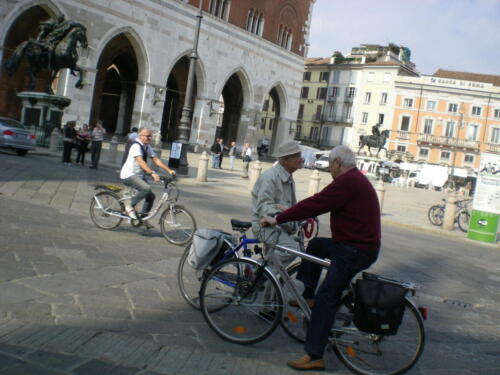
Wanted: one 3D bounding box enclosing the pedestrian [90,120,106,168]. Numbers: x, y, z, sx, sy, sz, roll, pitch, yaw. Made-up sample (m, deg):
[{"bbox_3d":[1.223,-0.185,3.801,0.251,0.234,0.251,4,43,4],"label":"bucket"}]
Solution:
[{"bbox_3d":[-5.430,-1.525,19.700,0.420,1.730,0.520,5,5,-37],"label":"pedestrian"}]

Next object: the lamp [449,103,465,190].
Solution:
[{"bbox_3d":[24.489,-4.855,65.000,0.800,10.400,0.900,8,4,-1],"label":"lamp"}]

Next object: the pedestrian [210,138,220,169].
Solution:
[{"bbox_3d":[-2.032,-2.026,32.800,0.380,1.750,0.500,5,5,-37],"label":"pedestrian"}]

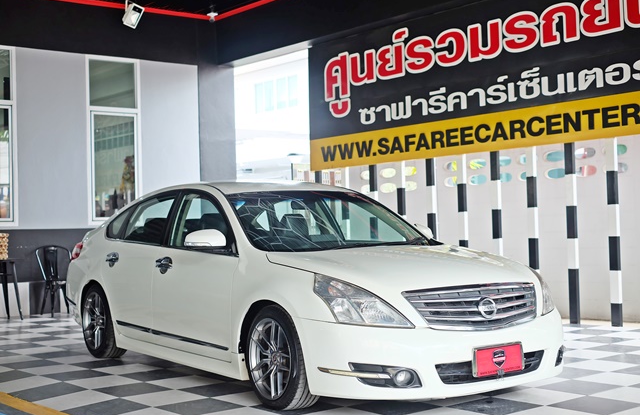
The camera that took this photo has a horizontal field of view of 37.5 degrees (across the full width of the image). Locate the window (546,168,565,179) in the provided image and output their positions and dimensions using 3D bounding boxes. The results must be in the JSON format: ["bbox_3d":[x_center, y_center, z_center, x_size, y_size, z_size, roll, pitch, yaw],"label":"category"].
[{"bbox_3d":[2.546,-0.362,10.107,0.070,0.112,0.280,0,-1,-40],"label":"window"}]

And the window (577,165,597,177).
[{"bbox_3d":[2.787,-0.376,9.820,0.070,0.123,0.257,0,-1,-40],"label":"window"}]

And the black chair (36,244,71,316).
[{"bbox_3d":[-3.191,0.899,11.589,0.450,0.850,0.470,0,-1,-40],"label":"black chair"}]

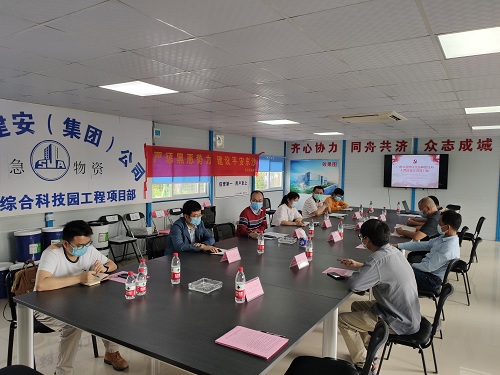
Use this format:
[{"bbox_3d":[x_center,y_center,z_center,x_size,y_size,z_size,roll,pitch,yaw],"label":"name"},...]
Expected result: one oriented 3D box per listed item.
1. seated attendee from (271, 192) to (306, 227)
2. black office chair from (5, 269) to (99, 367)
[{"bbox_3d":[0.619,0.689,5.816,0.780,1.210,0.520,3,4,31],"label":"seated attendee"},{"bbox_3d":[-1.554,1.016,3.006,0.540,0.780,0.490,3,3,35],"label":"black office chair"}]

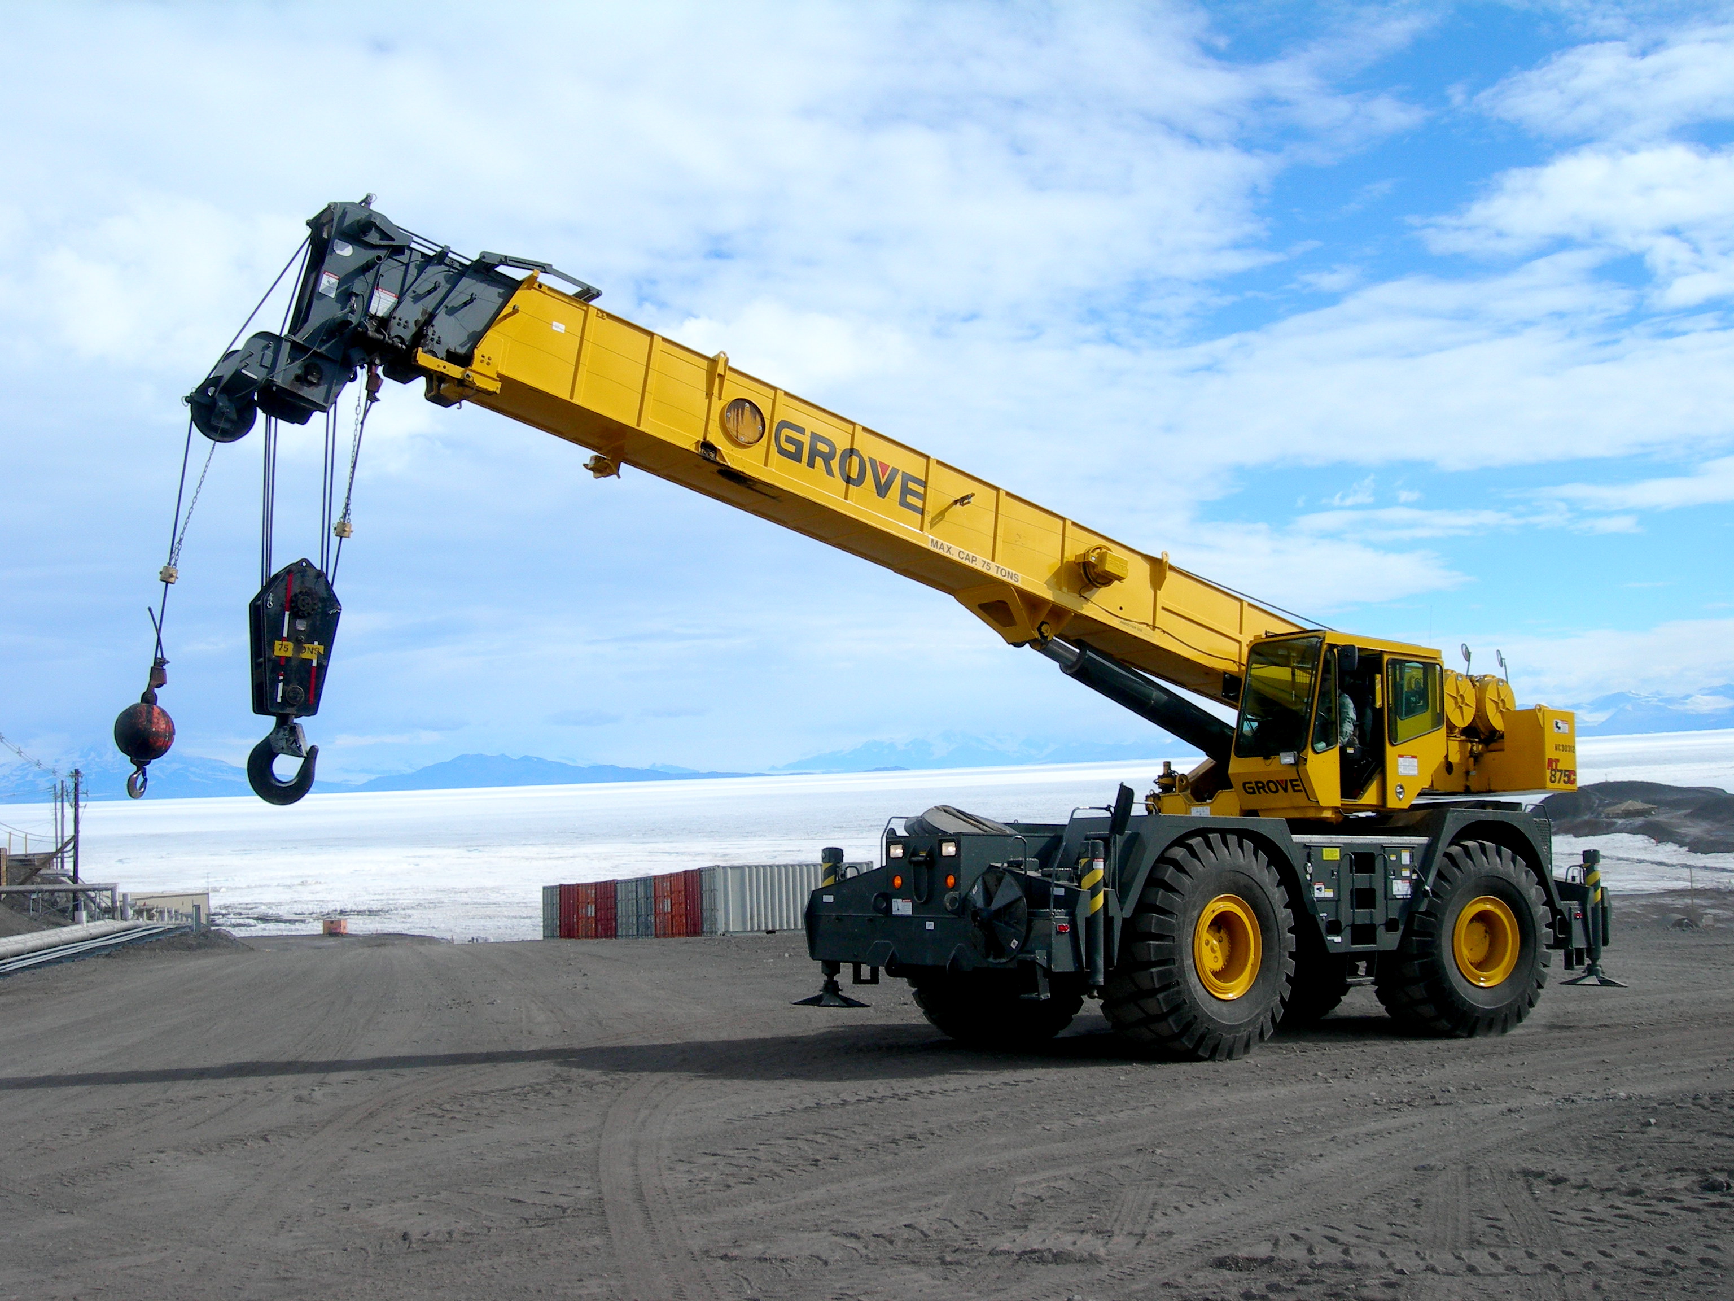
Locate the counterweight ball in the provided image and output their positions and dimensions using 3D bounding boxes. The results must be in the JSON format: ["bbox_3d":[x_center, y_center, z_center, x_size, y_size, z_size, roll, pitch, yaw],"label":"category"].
[{"bbox_3d":[-4.764,0.550,12.558,0.385,0.410,0.385,7,-3,0],"label":"counterweight ball"}]

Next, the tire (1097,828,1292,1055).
[{"bbox_3d":[2.876,2.621,16.861,2.010,2.000,0.800,6,-9,-41],"label":"tire"}]

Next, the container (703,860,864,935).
[{"bbox_3d":[-3.040,9.410,72.020,6.058,2.591,2.438,1,-7,-24],"label":"container"}]

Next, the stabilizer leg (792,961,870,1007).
[{"bbox_3d":[-0.329,3.099,17.664,0.720,0.460,0.720,0,-7,0],"label":"stabilizer leg"}]

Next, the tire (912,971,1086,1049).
[{"bbox_3d":[1.329,2.849,18.583,2.010,2.000,0.800,6,-9,-41],"label":"tire"}]

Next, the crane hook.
[{"bbox_3d":[-4.021,0.760,13.110,0.490,0.610,0.150,5,-4,-30],"label":"crane hook"}]

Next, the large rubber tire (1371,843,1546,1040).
[{"bbox_3d":[6.107,3.011,19.713,2.010,2.000,0.800,4,-8,-29],"label":"large rubber tire"}]

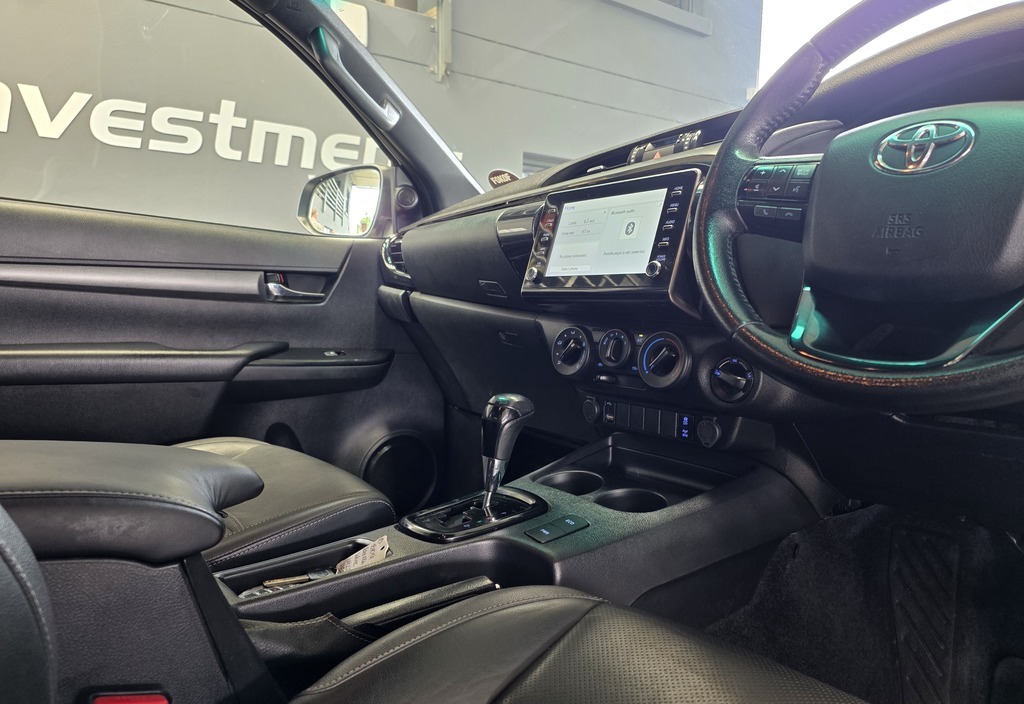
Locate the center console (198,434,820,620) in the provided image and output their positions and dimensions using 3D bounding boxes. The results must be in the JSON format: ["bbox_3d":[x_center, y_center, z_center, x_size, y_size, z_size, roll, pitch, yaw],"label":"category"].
[{"bbox_3d":[0.027,0.221,0.750,0.664,0.170,0.262,-3,5,-40],"label":"center console"}]

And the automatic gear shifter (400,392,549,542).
[{"bbox_3d":[-0.038,0.122,0.762,0.164,0.146,0.090,-3,5,-40],"label":"automatic gear shifter"}]

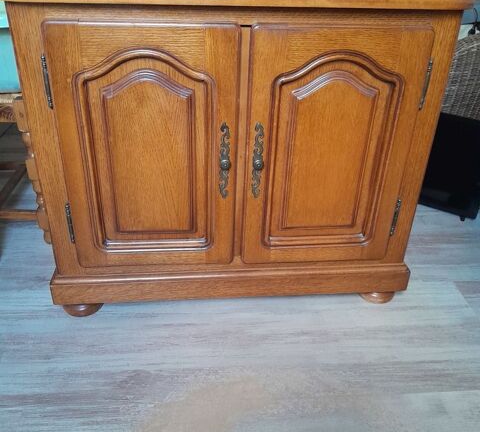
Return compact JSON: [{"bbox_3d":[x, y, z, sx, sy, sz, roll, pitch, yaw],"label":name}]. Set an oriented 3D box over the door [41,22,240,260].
[{"bbox_3d":[-0.201,-0.125,1.078,0.379,0.581,0.029,-1,30,-6],"label":"door"}]

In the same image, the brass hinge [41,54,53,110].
[{"bbox_3d":[-0.390,-0.269,0.974,0.011,0.111,0.012,-1,30,-6],"label":"brass hinge"}]

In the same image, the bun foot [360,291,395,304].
[{"bbox_3d":[0.400,0.211,1.385,0.102,0.055,0.102,-1,30,-6],"label":"bun foot"}]

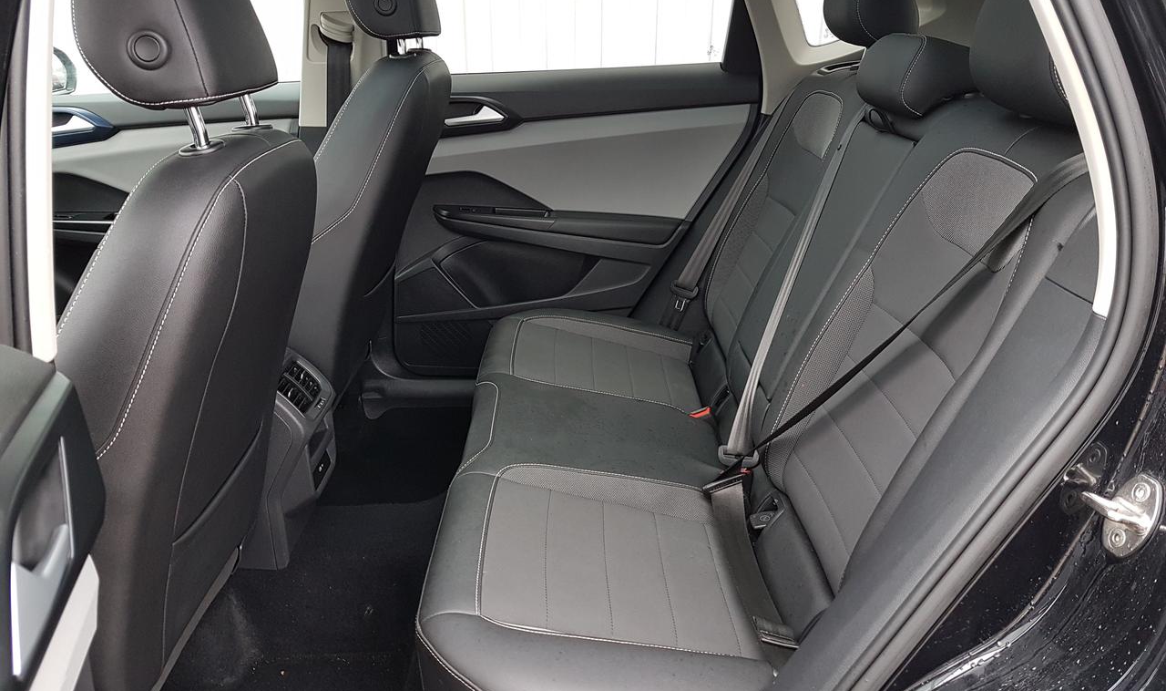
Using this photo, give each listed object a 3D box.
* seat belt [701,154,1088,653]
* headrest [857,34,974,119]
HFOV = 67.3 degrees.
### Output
[{"bbox_3d":[0.363,0.035,1.113,0.340,0.640,0.420,0,22,-1],"label":"seat belt"},{"bbox_3d":[0.522,-0.430,1.375,0.130,0.125,0.250,7,22,-4],"label":"headrest"}]

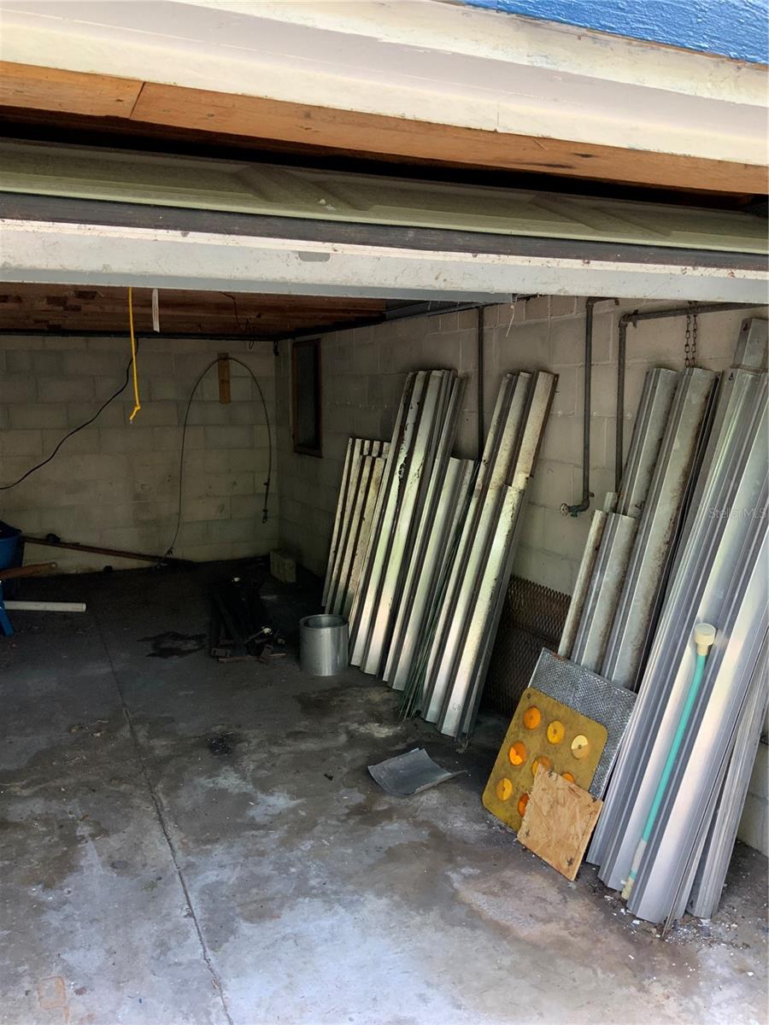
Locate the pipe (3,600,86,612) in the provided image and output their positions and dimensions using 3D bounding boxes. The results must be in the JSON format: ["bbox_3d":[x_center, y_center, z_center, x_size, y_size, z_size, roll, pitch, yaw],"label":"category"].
[{"bbox_3d":[-2.380,0.628,5.756,0.800,0.059,0.059,1,9,7],"label":"pipe"}]

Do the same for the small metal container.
[{"bbox_3d":[-0.320,0.699,4.536,0.253,0.255,0.253,0,9,0],"label":"small metal container"}]

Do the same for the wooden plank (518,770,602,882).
[{"bbox_3d":[0.554,0.976,2.726,0.012,0.253,0.298,19,-2,-28],"label":"wooden plank"}]

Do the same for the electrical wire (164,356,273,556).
[{"bbox_3d":[-1.387,-0.469,7.145,0.960,1.645,0.080,-4,9,-24],"label":"electrical wire"}]

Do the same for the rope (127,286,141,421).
[{"bbox_3d":[-0.612,-0.418,2.098,0.028,0.385,0.020,-4,9,-24],"label":"rope"}]

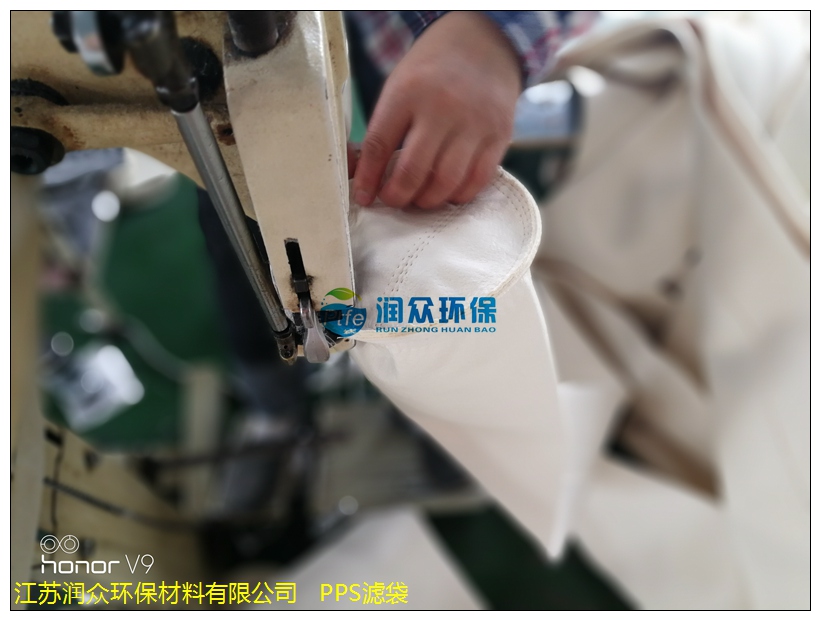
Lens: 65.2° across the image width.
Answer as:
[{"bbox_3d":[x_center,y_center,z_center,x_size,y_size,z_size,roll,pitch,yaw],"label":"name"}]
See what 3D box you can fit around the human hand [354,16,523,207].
[{"bbox_3d":[0.022,-0.131,0.415,0.092,0.140,0.072,20,10,1],"label":"human hand"}]

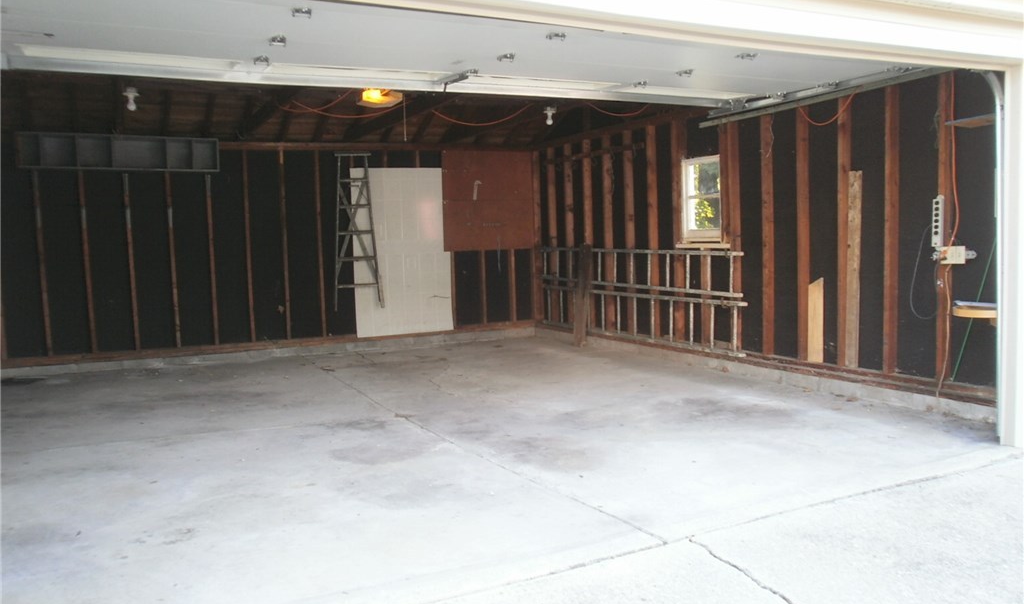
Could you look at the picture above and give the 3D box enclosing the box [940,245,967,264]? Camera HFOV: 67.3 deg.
[{"bbox_3d":[2.782,-0.295,4.838,0.061,0.116,0.141,-4,5,-25],"label":"box"}]

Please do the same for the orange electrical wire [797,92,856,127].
[{"bbox_3d":[2.310,-1.428,5.718,0.051,0.232,0.586,-4,5,-25],"label":"orange electrical wire"}]

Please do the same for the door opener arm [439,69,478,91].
[{"bbox_3d":[-0.352,-1.413,4.893,0.101,0.101,0.455,-4,5,-25],"label":"door opener arm"}]

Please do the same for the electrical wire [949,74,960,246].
[{"bbox_3d":[2.771,-0.892,4.827,0.040,1.091,0.061,-4,5,-25],"label":"electrical wire"}]

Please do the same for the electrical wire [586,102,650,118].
[{"bbox_3d":[1.043,-1.890,7.533,0.768,0.151,0.040,-4,5,-25],"label":"electrical wire"}]

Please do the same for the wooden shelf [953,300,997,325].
[{"bbox_3d":[2.895,0.060,4.717,0.222,0.091,0.333,-4,5,-25],"label":"wooden shelf"}]

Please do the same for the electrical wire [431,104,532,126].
[{"bbox_3d":[-0.274,-1.746,7.146,1.030,0.232,0.040,-4,5,-25],"label":"electrical wire"}]

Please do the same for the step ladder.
[{"bbox_3d":[-1.824,-0.822,9.186,0.586,1.848,0.151,-4,5,-25],"label":"step ladder"}]

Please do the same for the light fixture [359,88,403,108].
[{"bbox_3d":[-1.081,-1.701,6.322,0.293,0.202,0.333,-4,5,-25],"label":"light fixture"}]

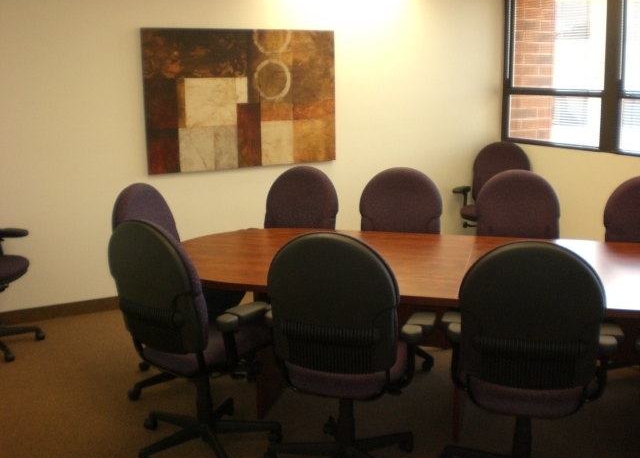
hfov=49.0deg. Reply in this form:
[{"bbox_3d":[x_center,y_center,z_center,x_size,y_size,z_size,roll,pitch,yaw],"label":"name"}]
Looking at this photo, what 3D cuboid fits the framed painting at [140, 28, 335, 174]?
[{"bbox_3d":[-0.525,-0.925,5.028,1.427,0.983,0.040,-7,13,-25],"label":"framed painting"}]

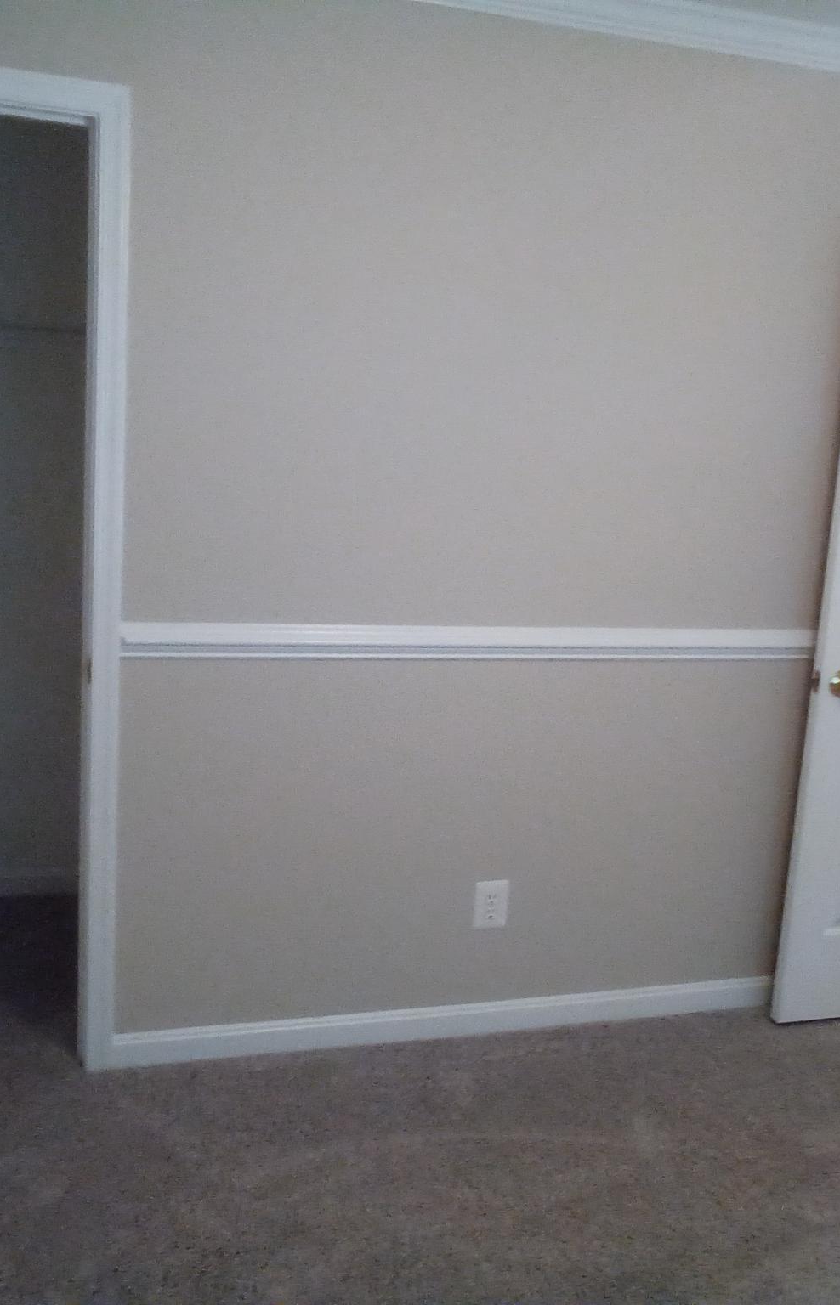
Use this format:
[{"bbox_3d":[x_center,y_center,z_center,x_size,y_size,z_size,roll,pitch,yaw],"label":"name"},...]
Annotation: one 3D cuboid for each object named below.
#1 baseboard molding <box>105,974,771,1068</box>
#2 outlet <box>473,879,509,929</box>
[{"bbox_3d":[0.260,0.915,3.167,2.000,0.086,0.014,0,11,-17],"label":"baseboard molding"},{"bbox_3d":[0.175,0.620,3.081,0.083,0.119,0.008,0,11,-17],"label":"outlet"}]

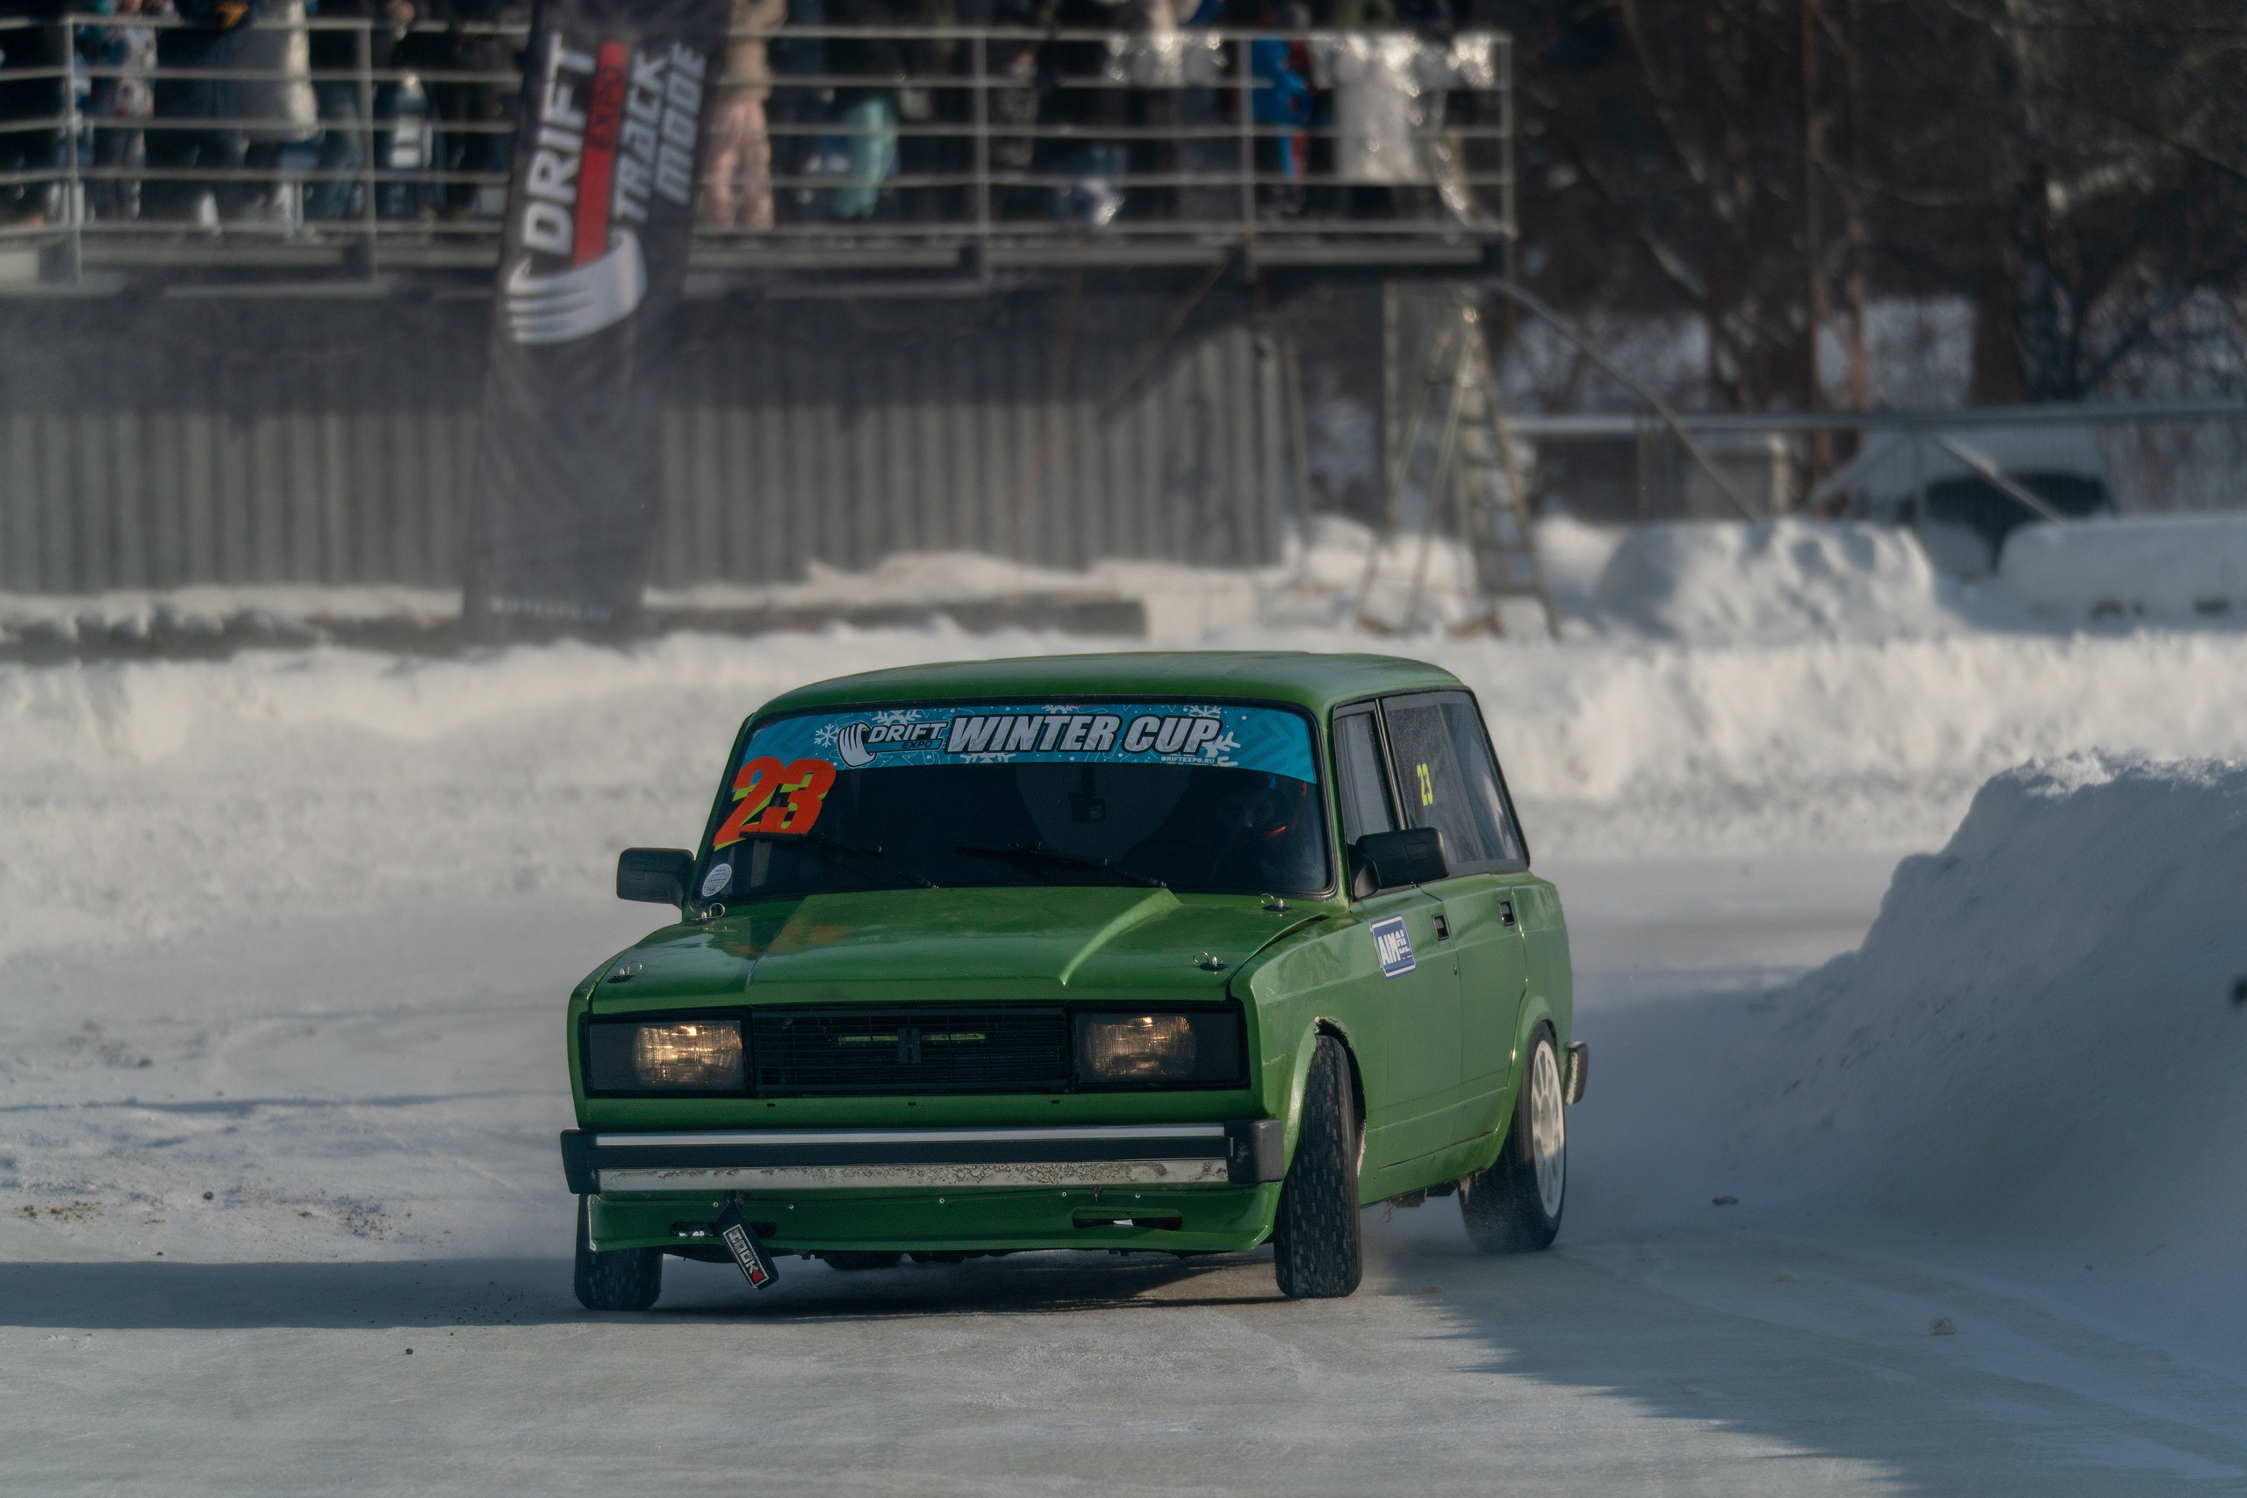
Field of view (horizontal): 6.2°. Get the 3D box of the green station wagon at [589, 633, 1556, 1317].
[{"bbox_3d":[-0.077,0.488,46.600,1.670,1.400,4.120,-1,1,11],"label":"green station wagon"}]

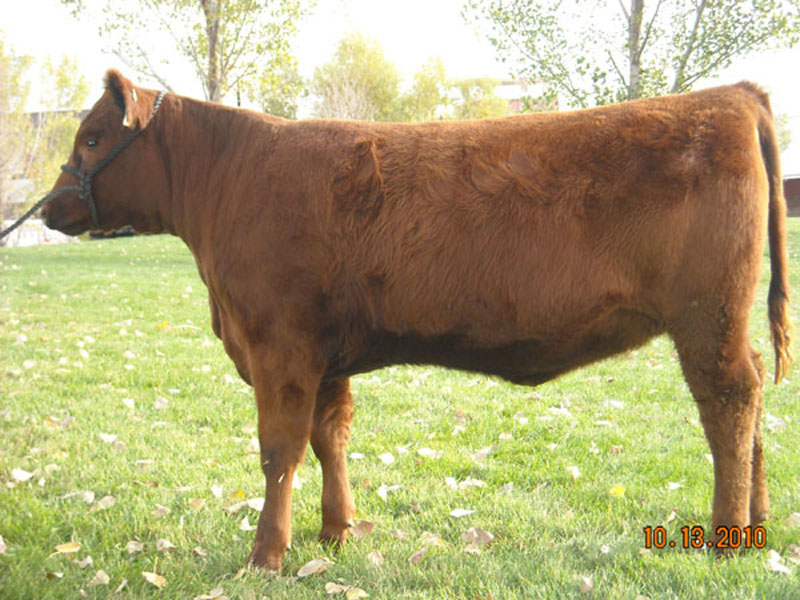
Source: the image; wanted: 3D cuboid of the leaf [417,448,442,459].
[{"bbox_3d":[0.107,0.557,6.369,0.094,0.028,0.061,-1,3,0],"label":"leaf"}]

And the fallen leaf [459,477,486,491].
[{"bbox_3d":[0.244,0.605,5.794,0.089,0.026,0.070,-2,3,0],"label":"fallen leaf"}]

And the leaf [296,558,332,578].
[{"bbox_3d":[-0.221,0.693,4.558,0.091,0.032,0.070,-2,3,0],"label":"leaf"}]

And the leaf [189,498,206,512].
[{"bbox_3d":[-0.596,0.604,5.165,0.053,0.031,0.050,-1,3,0],"label":"leaf"}]

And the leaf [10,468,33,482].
[{"bbox_3d":[-1.295,0.603,6.033,0.065,0.034,0.049,-1,3,0],"label":"leaf"}]

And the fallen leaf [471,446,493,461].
[{"bbox_3d":[0.299,0.565,6.444,0.073,0.034,0.062,-2,3,0],"label":"fallen leaf"}]

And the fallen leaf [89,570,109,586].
[{"bbox_3d":[-0.713,0.658,4.153,0.047,0.028,0.050,-1,3,0],"label":"fallen leaf"}]

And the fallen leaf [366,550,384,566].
[{"bbox_3d":[-0.065,0.684,4.636,0.042,0.027,0.045,-2,3,0],"label":"fallen leaf"}]

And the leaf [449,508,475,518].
[{"bbox_3d":[0.179,0.622,5.120,0.076,0.021,0.045,-1,3,0],"label":"leaf"}]

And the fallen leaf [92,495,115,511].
[{"bbox_3d":[-0.947,0.651,5.631,0.064,0.035,0.054,-2,3,0],"label":"fallen leaf"}]

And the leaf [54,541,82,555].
[{"bbox_3d":[-0.860,0.640,4.541,0.067,0.026,0.050,-1,3,0],"label":"leaf"}]

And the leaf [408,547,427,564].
[{"bbox_3d":[0.044,0.637,4.382,0.045,0.036,0.045,-1,3,0],"label":"leaf"}]

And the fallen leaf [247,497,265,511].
[{"bbox_3d":[-0.435,0.622,5.365,0.067,0.035,0.047,-1,3,0],"label":"fallen leaf"}]

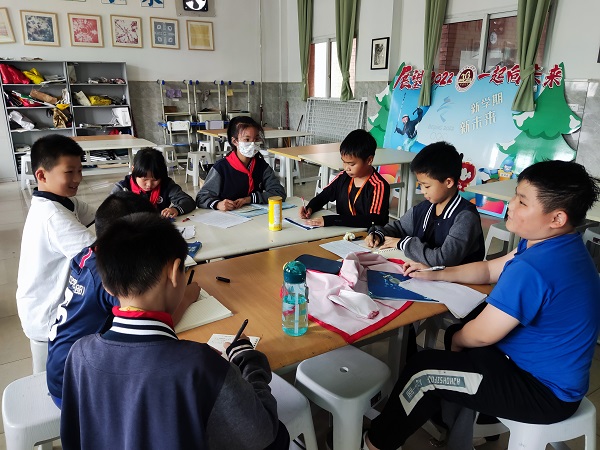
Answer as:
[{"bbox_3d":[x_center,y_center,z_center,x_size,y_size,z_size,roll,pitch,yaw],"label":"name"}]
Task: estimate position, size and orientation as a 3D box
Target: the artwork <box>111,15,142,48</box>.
[{"bbox_3d":[-2.839,-3.180,7.136,0.476,0.470,0.030,-9,20,-26],"label":"artwork"}]

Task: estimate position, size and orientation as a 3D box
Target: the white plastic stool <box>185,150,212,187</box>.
[{"bbox_3d":[-1.570,-0.853,6.636,0.310,0.455,0.310,17,25,42],"label":"white plastic stool"}]

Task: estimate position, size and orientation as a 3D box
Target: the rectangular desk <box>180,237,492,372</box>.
[{"bbox_3d":[0.095,0.572,1.863,1.201,0.730,0.790,-11,21,-30],"label":"rectangular desk"}]

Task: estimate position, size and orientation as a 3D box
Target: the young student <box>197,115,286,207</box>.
[{"bbox_3d":[-0.349,-0.034,2.837,0.520,1.260,0.580,-6,19,-17],"label":"young student"}]

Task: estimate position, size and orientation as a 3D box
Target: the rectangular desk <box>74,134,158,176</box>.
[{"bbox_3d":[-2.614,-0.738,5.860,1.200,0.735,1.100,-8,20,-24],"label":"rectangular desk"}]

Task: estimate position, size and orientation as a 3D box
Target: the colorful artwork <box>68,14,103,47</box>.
[{"bbox_3d":[-3.382,-3.074,6.870,0.484,0.474,0.030,-9,20,-26],"label":"colorful artwork"}]

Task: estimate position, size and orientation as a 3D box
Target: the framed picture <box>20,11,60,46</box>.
[{"bbox_3d":[-3.940,-2.986,6.590,0.491,0.482,0.030,-9,20,-26],"label":"framed picture"}]

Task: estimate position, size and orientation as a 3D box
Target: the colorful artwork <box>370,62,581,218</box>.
[{"bbox_3d":[1.918,-1.185,5.706,0.200,1.690,3.499,-3,17,-26],"label":"colorful artwork"}]

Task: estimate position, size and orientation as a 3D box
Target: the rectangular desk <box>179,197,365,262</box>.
[{"bbox_3d":[-0.307,0.358,2.514,1.201,0.730,0.752,-11,21,-30],"label":"rectangular desk"}]

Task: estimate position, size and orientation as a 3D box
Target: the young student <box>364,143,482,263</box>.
[{"bbox_3d":[0.630,0.214,2.165,0.550,1.220,0.450,-10,21,-28],"label":"young student"}]

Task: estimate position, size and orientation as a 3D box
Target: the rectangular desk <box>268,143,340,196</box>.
[{"bbox_3d":[0.313,-0.554,5.288,1.201,0.730,0.745,-11,21,-31],"label":"rectangular desk"}]

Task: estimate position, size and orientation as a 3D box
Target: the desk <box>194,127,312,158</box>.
[{"bbox_3d":[-0.747,-1.083,6.895,1.254,0.730,1.482,-11,21,-29],"label":"desk"}]

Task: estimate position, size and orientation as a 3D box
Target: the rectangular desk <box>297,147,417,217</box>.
[{"bbox_3d":[0.723,-0.367,4.726,1.229,0.735,0.882,-8,20,-24],"label":"rectangular desk"}]

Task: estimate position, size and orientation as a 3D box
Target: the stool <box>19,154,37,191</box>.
[{"bbox_3d":[-3.904,-0.778,6.428,0.360,0.460,0.360,-8,20,-24],"label":"stool"}]

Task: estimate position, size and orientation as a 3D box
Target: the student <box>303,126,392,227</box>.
[{"bbox_3d":[0.314,0.089,2.508,0.480,1.230,0.580,14,23,38],"label":"student"}]

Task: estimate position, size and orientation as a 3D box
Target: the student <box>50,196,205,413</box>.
[{"bbox_3d":[-0.570,0.446,1.512,0.620,1.160,0.470,-8,20,-24],"label":"student"}]

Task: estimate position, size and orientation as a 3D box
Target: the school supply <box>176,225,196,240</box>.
[{"bbox_3d":[-0.617,0.042,2.295,0.190,0.006,0.200,-3,18,-9],"label":"school supply"}]

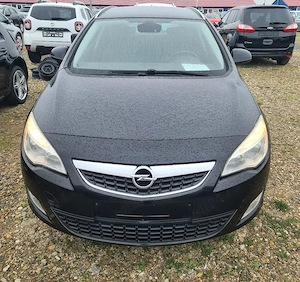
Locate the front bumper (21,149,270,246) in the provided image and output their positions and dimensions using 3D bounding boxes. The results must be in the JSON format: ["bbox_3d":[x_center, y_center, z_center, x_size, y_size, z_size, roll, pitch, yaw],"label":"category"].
[{"bbox_3d":[-0.032,0.298,1.822,1.740,0.500,0.540,1,24,1],"label":"front bumper"}]

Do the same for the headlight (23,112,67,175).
[{"bbox_3d":[-0.668,0.001,1.823,0.390,0.240,0.470,1,24,1],"label":"headlight"}]

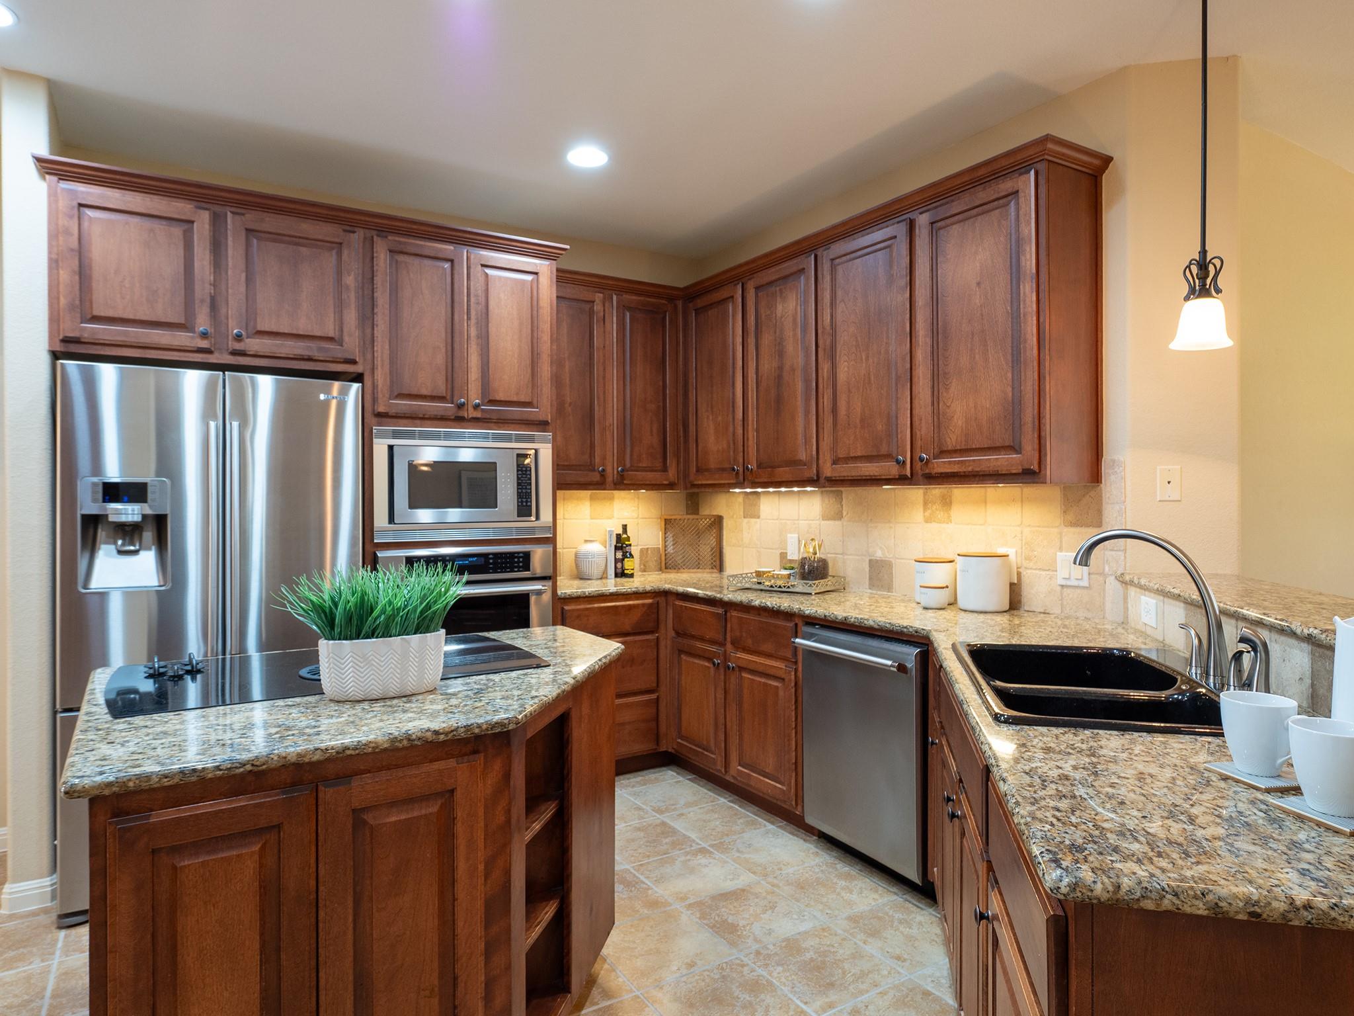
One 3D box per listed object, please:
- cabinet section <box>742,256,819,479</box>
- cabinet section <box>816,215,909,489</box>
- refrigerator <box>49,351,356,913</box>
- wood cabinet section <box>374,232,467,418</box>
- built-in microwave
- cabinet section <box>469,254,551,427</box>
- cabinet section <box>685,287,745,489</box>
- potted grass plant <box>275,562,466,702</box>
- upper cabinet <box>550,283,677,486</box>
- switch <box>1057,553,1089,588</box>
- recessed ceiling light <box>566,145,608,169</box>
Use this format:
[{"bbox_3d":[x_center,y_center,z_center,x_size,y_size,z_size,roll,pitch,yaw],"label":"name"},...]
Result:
[{"bbox_3d":[0.607,-0.608,3.684,0.340,0.990,0.515,-1,1,-33],"label":"cabinet section"},{"bbox_3d":[0.887,-0.605,3.252,0.340,0.990,0.507,-1,1,-33],"label":"cabinet section"},{"bbox_3d":[-1.731,0.426,2.983,0.898,1.775,0.820,0,0,-31],"label":"refrigerator"},{"bbox_3d":[-1.191,-0.728,3.443,0.377,0.720,0.550,-1,1,-30],"label":"wood cabinet section"},{"bbox_3d":[-0.992,-0.096,3.493,0.753,0.458,0.460,0,0,-31],"label":"built-in microwave"},{"bbox_3d":[-0.862,-0.731,3.636,0.382,0.720,0.550,-1,1,-30],"label":"cabinet section"},{"bbox_3d":[0.331,-0.610,4.110,0.340,0.990,0.511,-1,1,-33],"label":"cabinet section"},{"bbox_3d":[-0.695,0.275,1.760,0.395,0.285,0.240,0,0,-31],"label":"potted grass plant"},{"bbox_3d":[-0.400,-0.599,4.103,0.830,1.041,0.331,0,0,-31],"label":"upper cabinet"},{"bbox_3d":[1.372,0.214,2.708,0.012,0.116,0.116,0,0,-34],"label":"switch"},{"bbox_3d":[-0.373,-1.448,3.249,0.190,0.030,0.190,0,0,0],"label":"recessed ceiling light"}]

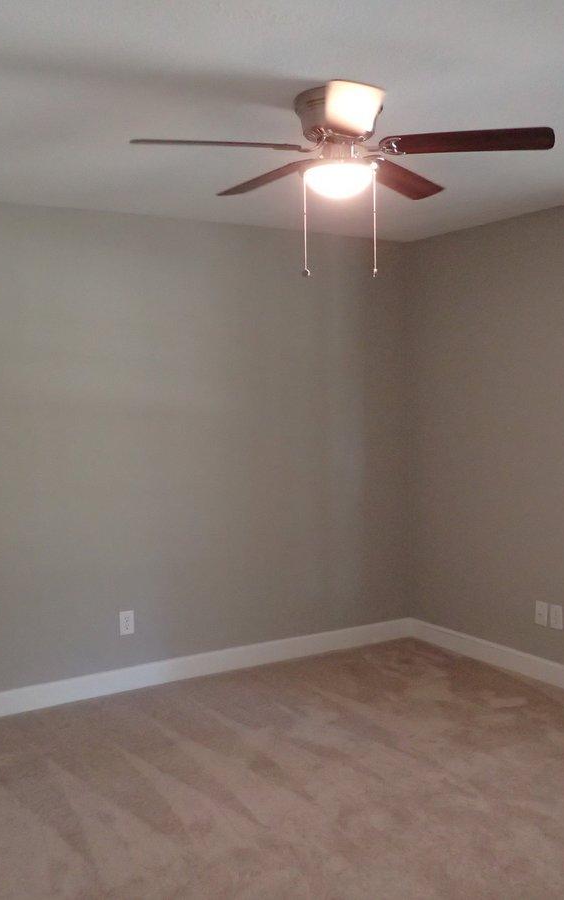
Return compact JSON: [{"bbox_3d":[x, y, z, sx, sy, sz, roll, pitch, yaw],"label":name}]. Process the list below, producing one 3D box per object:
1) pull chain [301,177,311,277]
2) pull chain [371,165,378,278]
[{"bbox_3d":[0.076,-0.710,2.751,0.027,0.317,0.027,-1,4,0],"label":"pull chain"},{"bbox_3d":[0.293,-0.724,2.750,0.023,0.356,0.023,-1,4,0],"label":"pull chain"}]

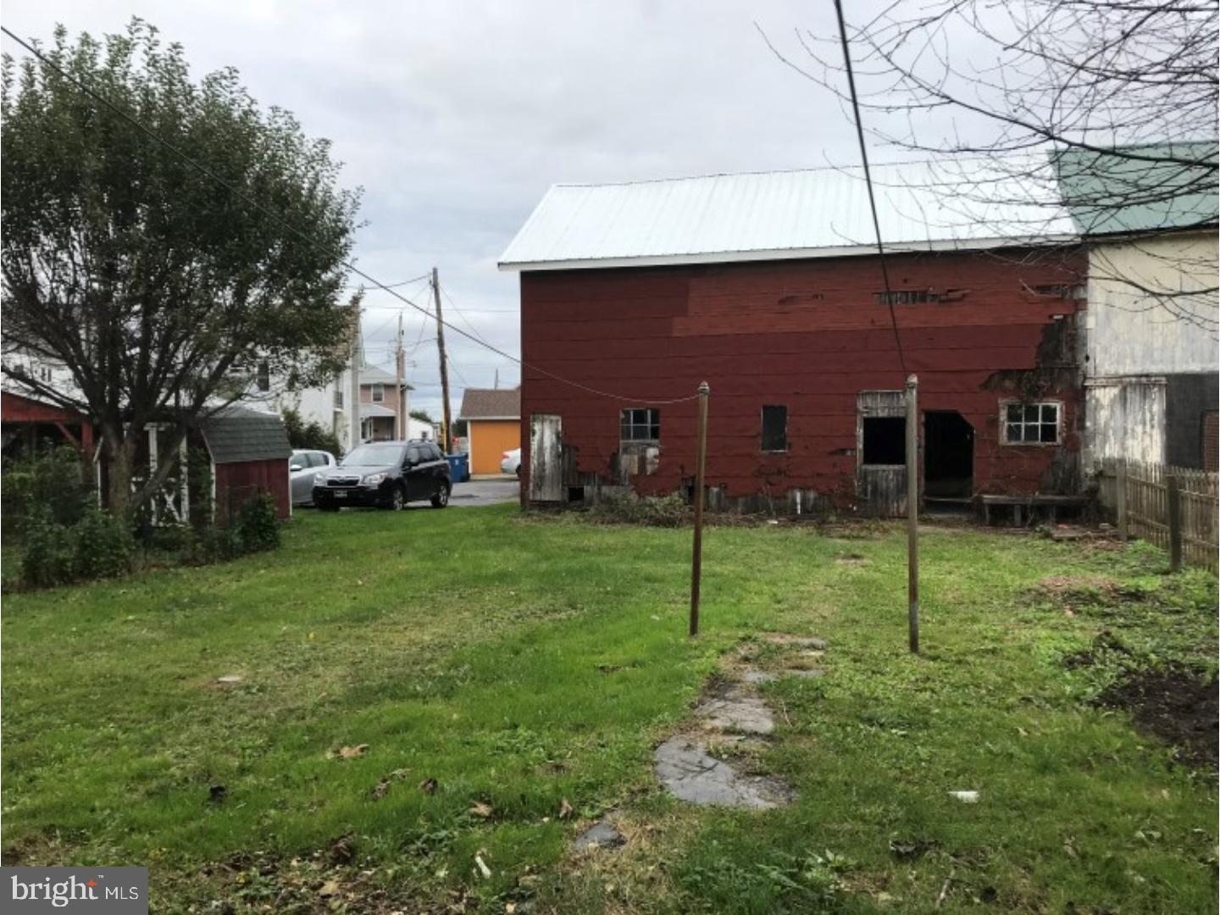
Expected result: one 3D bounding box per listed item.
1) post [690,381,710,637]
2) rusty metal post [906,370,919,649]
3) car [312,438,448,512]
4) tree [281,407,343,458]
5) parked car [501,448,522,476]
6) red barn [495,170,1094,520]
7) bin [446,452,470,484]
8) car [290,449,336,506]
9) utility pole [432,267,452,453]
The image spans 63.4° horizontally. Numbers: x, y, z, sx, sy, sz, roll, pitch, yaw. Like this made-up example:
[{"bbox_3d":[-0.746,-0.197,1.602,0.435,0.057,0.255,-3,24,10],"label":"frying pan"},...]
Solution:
[{"bbox_3d":[0.725,0.418,7.986,0.080,2.063,0.080,3,1,16],"label":"post"},{"bbox_3d":[2.258,0.420,7.335,0.080,2.078,0.080,0,1,16],"label":"rusty metal post"},{"bbox_3d":[-5.478,0.437,24.449,1.800,1.735,4.600,0,1,14],"label":"car"},{"bbox_3d":[-10.600,-0.280,32.999,2.500,2.700,2.300,0,1,16],"label":"tree"},{"bbox_3d":[-1.748,0.119,37.605,4.600,1.460,1.800,0,1,10],"label":"parked car"},{"bbox_3d":[4.625,-3.134,25.715,12.950,8.780,8.000,0,1,16],"label":"red barn"},{"bbox_3d":[-5.397,0.359,34.808,0.820,1.120,0.680,0,1,12],"label":"bin"},{"bbox_3d":[-8.897,0.525,26.210,1.790,1.480,4.350,0,1,14],"label":"car"},{"bbox_3d":[-7.194,-3.767,42.937,0.290,9.015,0.290,-4,1,16],"label":"utility pole"}]

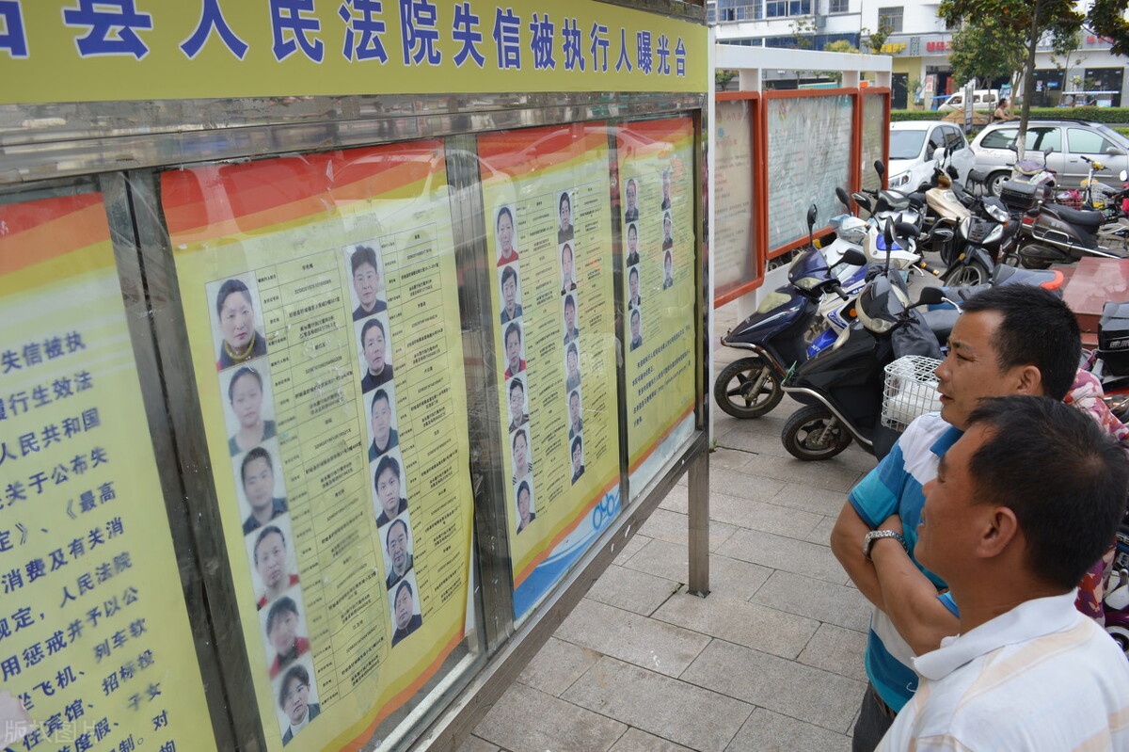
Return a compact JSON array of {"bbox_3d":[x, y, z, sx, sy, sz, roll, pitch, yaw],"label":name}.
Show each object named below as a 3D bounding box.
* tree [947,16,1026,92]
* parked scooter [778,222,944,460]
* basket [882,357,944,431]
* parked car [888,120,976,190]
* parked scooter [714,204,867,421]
[{"bbox_3d":[20.888,-14.931,41.977,3.600,5.700,3.600,8,20,33],"label":"tree"},{"bbox_3d":[1.975,-0.040,4.314,1.820,1.250,0.700,5,19,27],"label":"parked scooter"},{"bbox_3d":[1.613,0.093,3.651,0.290,0.270,0.340,-17,21,-38],"label":"basket"},{"bbox_3d":[6.146,-3.819,15.585,1.700,1.500,4.000,11,22,40],"label":"parked car"},{"bbox_3d":[1.760,-0.256,5.076,1.800,1.250,0.700,5,19,27],"label":"parked scooter"}]

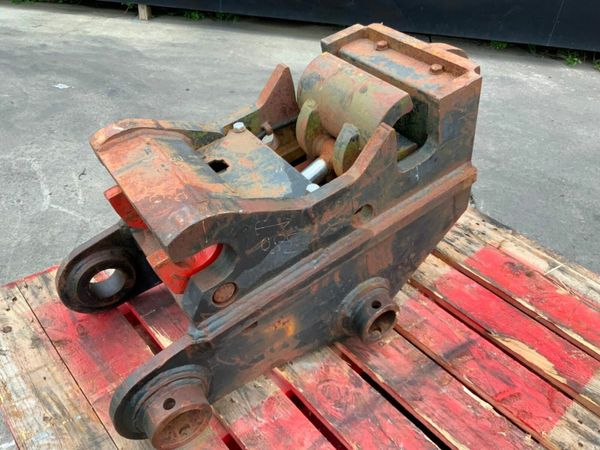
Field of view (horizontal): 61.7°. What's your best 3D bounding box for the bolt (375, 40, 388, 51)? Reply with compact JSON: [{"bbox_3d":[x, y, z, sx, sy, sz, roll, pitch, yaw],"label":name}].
[{"bbox_3d":[0.166,-0.363,1.017,0.022,0.010,0.022,-29,46,-20],"label":"bolt"}]

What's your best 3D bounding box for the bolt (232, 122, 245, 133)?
[{"bbox_3d":[-0.120,-0.190,0.978,0.022,0.010,0.022,-29,46,-20],"label":"bolt"}]

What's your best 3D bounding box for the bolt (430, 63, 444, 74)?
[{"bbox_3d":[0.250,-0.286,0.919,0.022,0.010,0.022,-29,46,-20],"label":"bolt"}]

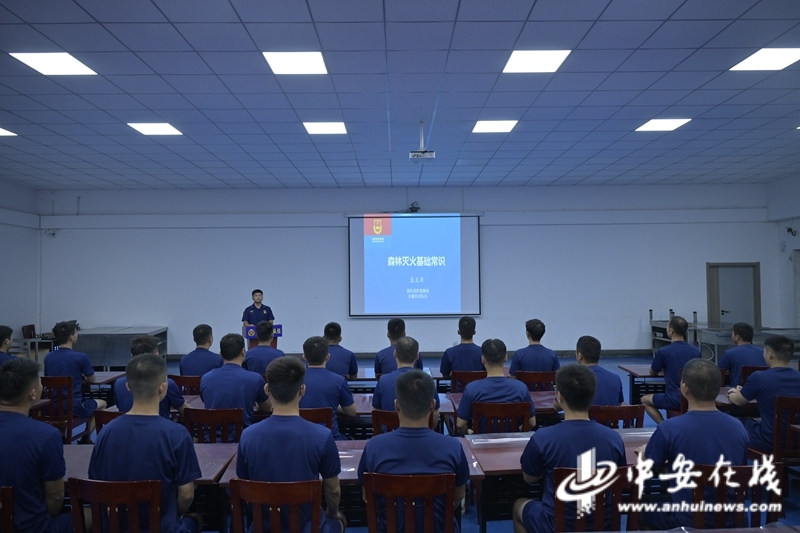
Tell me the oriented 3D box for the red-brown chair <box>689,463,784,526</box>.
[{"bbox_3d":[1.523,1.347,2.835,0.420,0.890,0.510,0,-2,-2],"label":"red-brown chair"}]

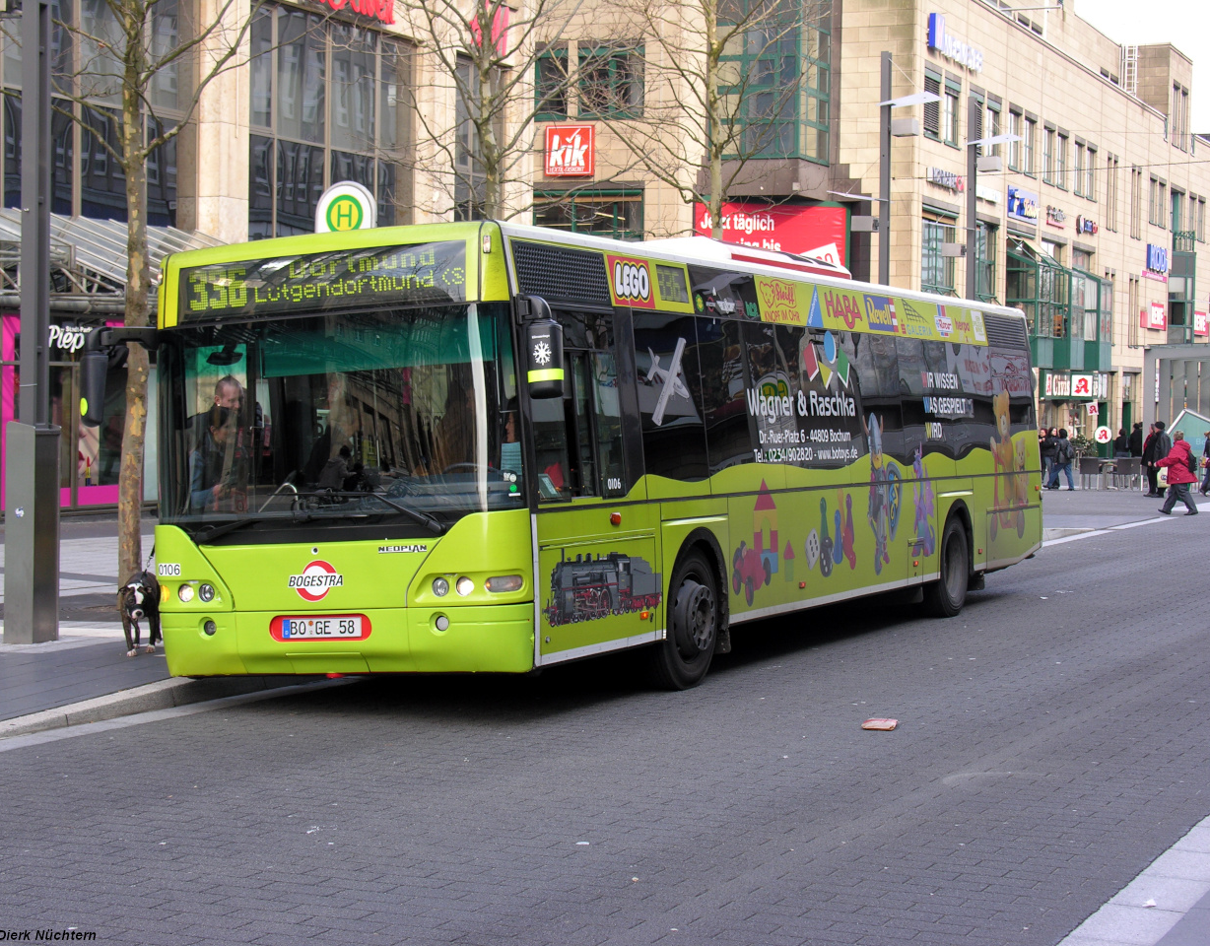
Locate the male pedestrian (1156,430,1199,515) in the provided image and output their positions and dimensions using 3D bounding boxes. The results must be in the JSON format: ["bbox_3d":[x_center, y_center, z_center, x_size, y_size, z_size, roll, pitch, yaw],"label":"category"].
[{"bbox_3d":[10.989,0.002,44.800,0.720,1.630,0.520,2,3,33],"label":"male pedestrian"}]

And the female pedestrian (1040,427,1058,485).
[{"bbox_3d":[12.349,-0.416,64.800,0.420,1.690,0.500,3,3,37],"label":"female pedestrian"}]

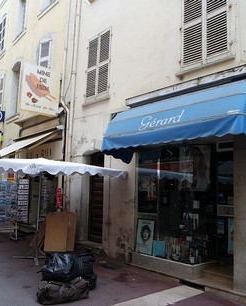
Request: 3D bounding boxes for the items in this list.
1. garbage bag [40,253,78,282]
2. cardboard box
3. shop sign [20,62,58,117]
[{"bbox_3d":[-1.115,1.996,5.295,0.591,0.479,0.509,3,-7,-11],"label":"garbage bag"},{"bbox_3d":[-1.642,2.110,8.243,0.794,0.977,0.326,1,-7,5],"label":"cardboard box"},{"bbox_3d":[-2.706,-2.058,10.027,1.263,1.446,0.173,7,-8,-38],"label":"shop sign"}]

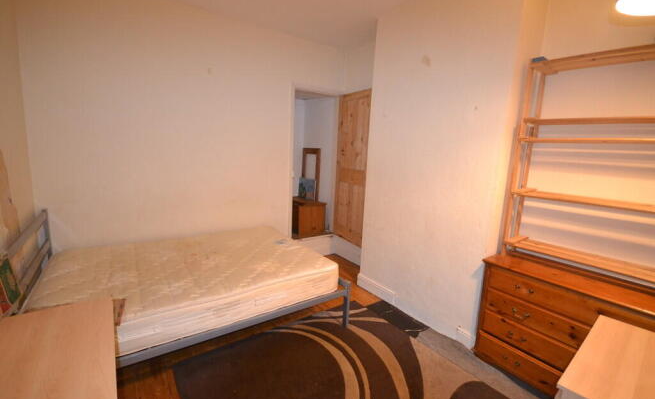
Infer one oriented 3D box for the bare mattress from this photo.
[{"bbox_3d":[-1.089,0.596,2.262,1.898,0.223,1.371,-4,12,-34],"label":"bare mattress"}]

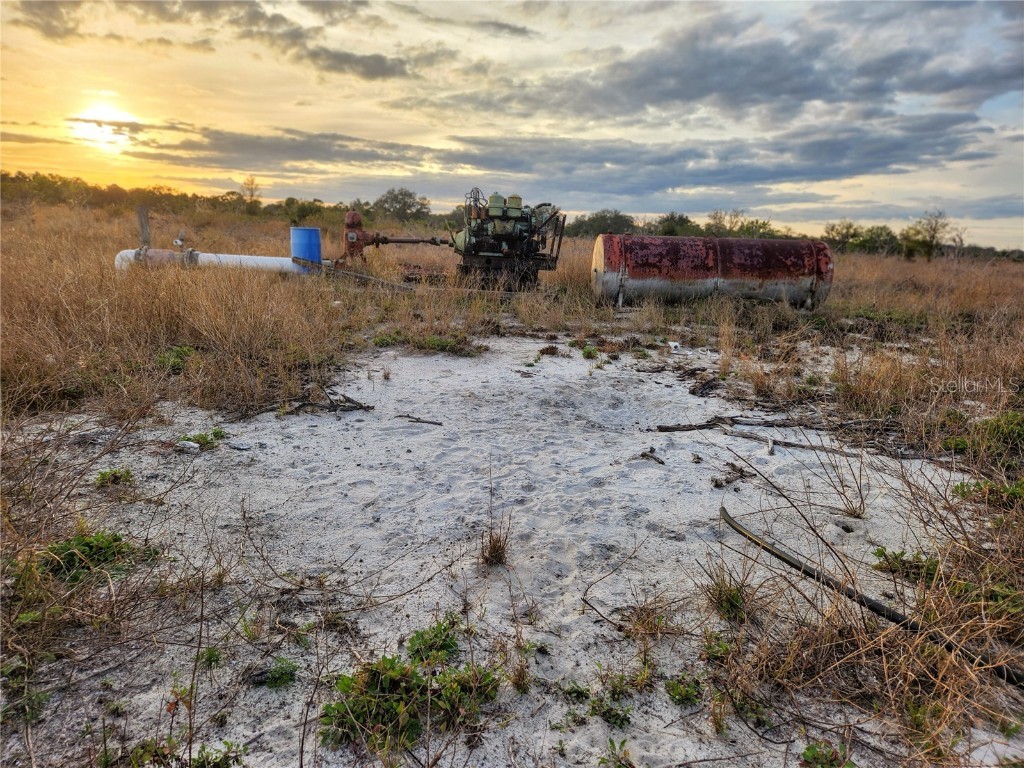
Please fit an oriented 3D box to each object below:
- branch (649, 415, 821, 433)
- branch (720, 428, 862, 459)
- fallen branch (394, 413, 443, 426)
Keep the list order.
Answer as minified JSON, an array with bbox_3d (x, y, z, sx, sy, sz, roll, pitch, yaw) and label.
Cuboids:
[{"bbox_3d":[1.677,0.310,5.140,1.274,0.090,0.170,0,13,-11],"label":"branch"},{"bbox_3d":[1.923,0.417,4.714,0.908,0.090,0.150,8,13,21],"label":"branch"},{"bbox_3d":[-0.681,0.267,4.941,0.399,0.040,0.075,8,13,21],"label":"fallen branch"}]

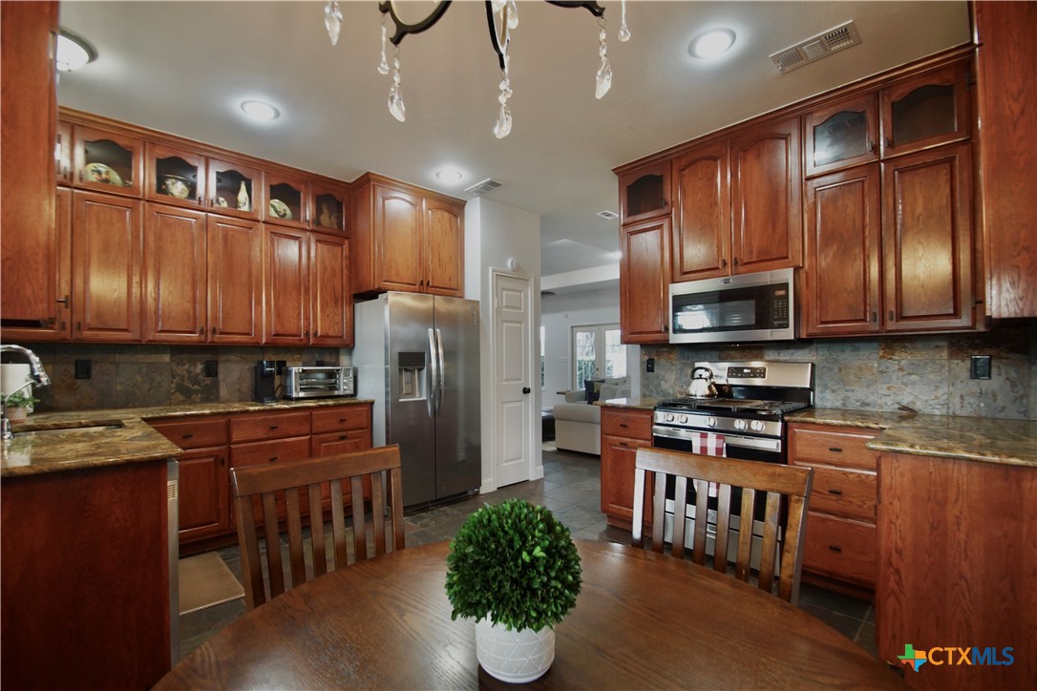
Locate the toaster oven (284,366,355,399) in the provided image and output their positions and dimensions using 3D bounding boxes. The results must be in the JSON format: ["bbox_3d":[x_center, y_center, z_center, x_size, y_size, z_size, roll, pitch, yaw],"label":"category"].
[{"bbox_3d":[-1.670,0.315,3.599,0.475,0.268,0.340,0,-1,-44],"label":"toaster oven"}]

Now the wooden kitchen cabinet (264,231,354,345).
[{"bbox_3d":[-1.767,-0.452,3.547,0.673,0.922,0.330,0,-1,-44],"label":"wooden kitchen cabinet"}]

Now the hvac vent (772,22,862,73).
[{"bbox_3d":[1.414,-1.410,2.066,0.207,0.015,0.332,0,-1,-44],"label":"hvac vent"}]

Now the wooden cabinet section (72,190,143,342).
[{"bbox_3d":[-2.579,-0.463,2.723,0.310,0.903,0.330,0,-1,-44],"label":"wooden cabinet section"}]

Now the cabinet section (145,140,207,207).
[{"bbox_3d":[-2.372,-1.111,2.969,0.328,0.385,0.330,0,-1,-44],"label":"cabinet section"}]

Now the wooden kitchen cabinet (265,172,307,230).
[{"bbox_3d":[-1.893,-1.113,3.436,0.325,0.405,0.350,0,-1,-44],"label":"wooden kitchen cabinet"}]

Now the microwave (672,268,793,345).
[{"bbox_3d":[1.476,-0.230,2.920,0.390,0.418,0.760,0,-1,-44],"label":"microwave"}]

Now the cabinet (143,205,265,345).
[{"bbox_3d":[-2.246,-0.458,3.079,0.666,0.914,0.330,0,-1,-44],"label":"cabinet"}]

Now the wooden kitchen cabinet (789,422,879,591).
[{"bbox_3d":[1.830,0.885,2.422,0.630,0.879,0.420,0,-1,-44],"label":"wooden kitchen cabinet"}]

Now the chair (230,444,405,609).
[{"bbox_3d":[-0.422,0.824,1.082,0.475,0.995,0.560,0,-1,-37],"label":"chair"}]

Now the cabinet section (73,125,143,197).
[{"bbox_3d":[-2.583,-1.106,2.728,0.310,0.382,0.330,0,-1,-44],"label":"cabinet section"}]

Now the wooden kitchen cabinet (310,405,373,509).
[{"bbox_3d":[-1.560,0.920,3.537,0.470,0.879,0.615,0,-1,-44],"label":"wooden kitchen cabinet"}]

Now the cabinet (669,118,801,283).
[{"bbox_3d":[1.512,-0.890,2.937,0.380,0.873,0.795,0,-1,-44],"label":"cabinet"}]

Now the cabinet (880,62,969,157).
[{"bbox_3d":[2.156,-1.157,2.287,0.370,0.375,0.328,0,-1,-44],"label":"cabinet"}]

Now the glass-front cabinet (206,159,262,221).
[{"bbox_3d":[-2.134,-1.110,3.202,0.338,0.385,0.330,0,-1,-44],"label":"glass-front cabinet"}]

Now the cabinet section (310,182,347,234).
[{"bbox_3d":[-1.647,-1.103,3.643,0.322,0.382,0.330,0,-1,-44],"label":"cabinet section"}]

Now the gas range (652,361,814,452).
[{"bbox_3d":[1.380,0.725,2.797,0.730,1.215,0.758,0,-1,-44],"label":"gas range"}]

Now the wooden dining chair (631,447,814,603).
[{"bbox_3d":[0.445,0.827,1.030,0.470,1.000,0.560,-1,-1,31],"label":"wooden dining chair"}]

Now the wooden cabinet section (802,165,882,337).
[{"bbox_3d":[1.881,-0.491,2.477,0.330,0.903,0.343,0,-1,-44],"label":"wooden cabinet section"}]

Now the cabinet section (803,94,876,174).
[{"bbox_3d":[1.878,-1.134,2.481,0.330,0.382,0.340,0,-1,-44],"label":"cabinet section"}]

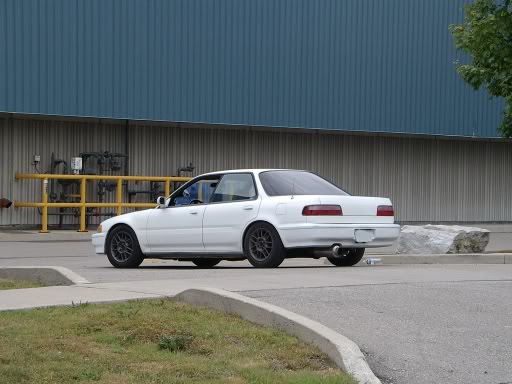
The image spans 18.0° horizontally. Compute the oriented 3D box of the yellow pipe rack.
[{"bbox_3d":[-2.768,0.243,34.939,5.259,1.184,1.132,1,1,-44],"label":"yellow pipe rack"}]

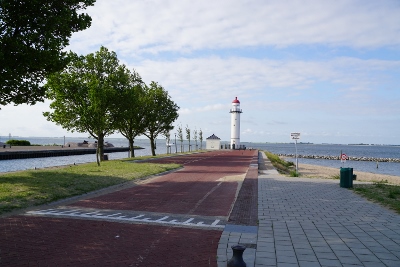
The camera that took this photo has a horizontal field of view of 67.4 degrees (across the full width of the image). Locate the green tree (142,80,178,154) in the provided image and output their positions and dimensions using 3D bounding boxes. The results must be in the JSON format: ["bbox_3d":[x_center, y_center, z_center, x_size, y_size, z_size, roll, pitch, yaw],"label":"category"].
[{"bbox_3d":[-5.581,-1.809,38.500,5.700,9.468,5.700,1,-2,0],"label":"green tree"}]

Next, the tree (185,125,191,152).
[{"bbox_3d":[-2.222,1.022,59.000,1.250,5.348,1.250,1,-2,0],"label":"tree"}]

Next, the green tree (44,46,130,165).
[{"bbox_3d":[-9.833,-2.469,26.000,7.200,10.137,7.000,1,-2,0],"label":"green tree"}]

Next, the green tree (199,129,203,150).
[{"bbox_3d":[0.325,1.500,75.000,1.150,5.348,1.150,1,-2,0],"label":"green tree"}]

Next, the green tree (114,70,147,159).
[{"bbox_3d":[-7.752,-2.133,33.000,5.600,9.589,5.600,1,-2,0],"label":"green tree"}]

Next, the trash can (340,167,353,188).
[{"bbox_3d":[6.217,1.875,12.700,0.540,0.846,0.540,0,-2,30],"label":"trash can"}]

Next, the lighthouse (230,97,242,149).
[{"bbox_3d":[11.523,-3.102,95.000,4.000,16.588,4.000,1,-2,0],"label":"lighthouse"}]

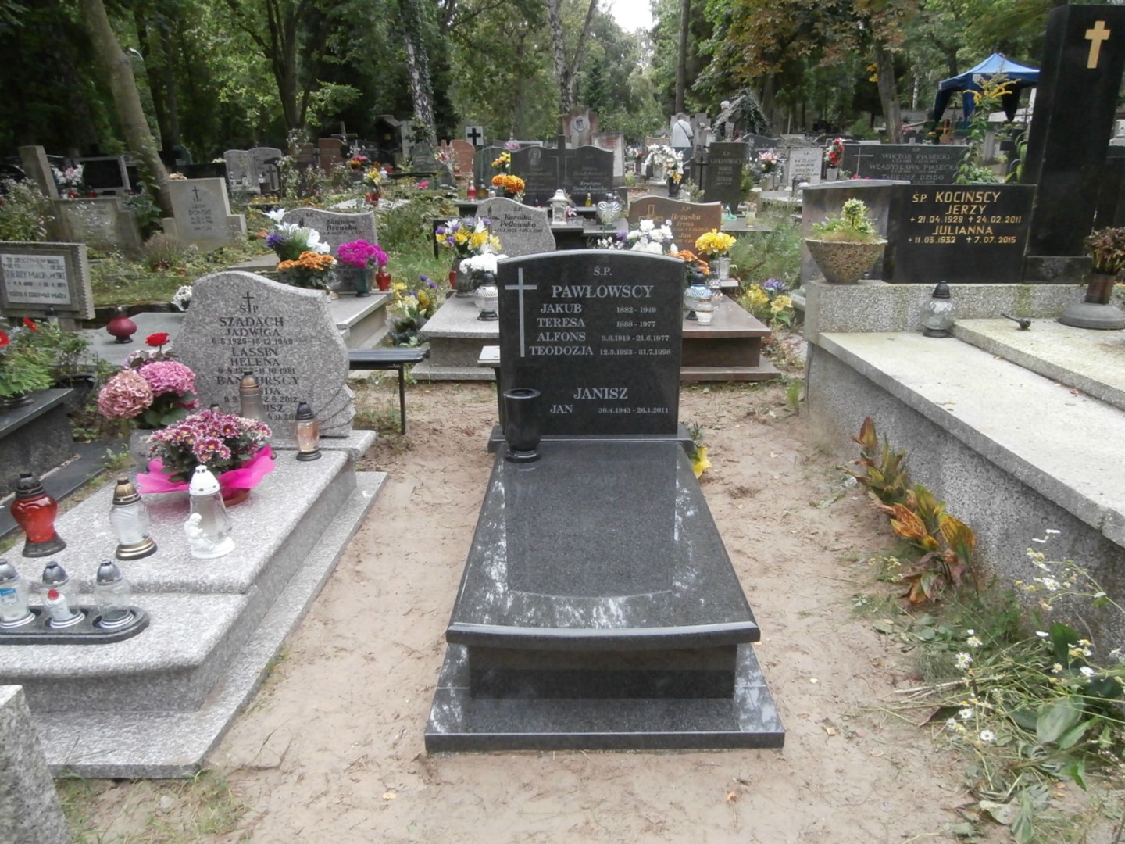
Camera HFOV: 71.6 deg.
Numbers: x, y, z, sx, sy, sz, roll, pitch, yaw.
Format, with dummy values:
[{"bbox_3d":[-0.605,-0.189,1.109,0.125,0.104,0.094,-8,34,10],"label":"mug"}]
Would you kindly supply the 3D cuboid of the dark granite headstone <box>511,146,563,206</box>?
[{"bbox_3d":[-0.344,-3.219,10.239,0.666,0.778,0.118,0,18,1],"label":"dark granite headstone"}]

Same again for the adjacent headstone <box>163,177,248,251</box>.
[{"bbox_3d":[-3.977,-2.313,8.707,0.870,0.810,0.160,0,18,0],"label":"adjacent headstone"}]

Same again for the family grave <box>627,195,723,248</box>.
[{"bbox_3d":[1.006,-1.692,7.000,0.870,0.720,0.100,0,17,1],"label":"family grave"}]

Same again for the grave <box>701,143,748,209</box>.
[{"bbox_3d":[2.109,-3.201,10.200,0.540,0.950,0.120,0,17,1],"label":"grave"}]

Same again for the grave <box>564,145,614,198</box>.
[{"bbox_3d":[0.316,-2.992,9.439,0.600,0.660,0.110,0,18,0],"label":"grave"}]

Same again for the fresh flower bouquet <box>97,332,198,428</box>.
[{"bbox_3d":[-1.627,-0.172,3.080,0.370,0.350,0.330,0,18,0],"label":"fresh flower bouquet"}]

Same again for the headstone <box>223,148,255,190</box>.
[{"bbox_3d":[-5.813,-4.519,14.000,0.580,0.760,0.120,0,17,1],"label":"headstone"}]

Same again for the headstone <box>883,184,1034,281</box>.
[{"bbox_3d":[2.190,-1.060,4.413,0.764,0.539,0.118,0,18,1],"label":"headstone"}]

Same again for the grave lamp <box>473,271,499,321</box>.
[{"bbox_3d":[-0.550,-0.954,5.799,0.220,0.360,0.220,0,17,1],"label":"grave lamp"}]

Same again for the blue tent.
[{"bbox_3d":[16.337,-12.348,29.500,3.000,3.100,3.000,2,17,6],"label":"blue tent"}]

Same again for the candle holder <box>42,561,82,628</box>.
[{"bbox_3d":[-1.490,0.501,2.308,0.110,0.191,0.110,0,18,1],"label":"candle holder"}]

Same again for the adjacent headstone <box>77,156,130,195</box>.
[{"bbox_3d":[-6.387,-3.437,10.858,0.640,0.520,0.160,0,18,0],"label":"adjacent headstone"}]

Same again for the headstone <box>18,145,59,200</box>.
[{"bbox_3d":[-6.302,-2.958,9.408,0.294,0.717,0.167,0,18,1],"label":"headstone"}]

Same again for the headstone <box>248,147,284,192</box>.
[{"bbox_3d":[-5.307,-4.507,13.963,0.588,0.775,0.127,0,18,1],"label":"headstone"}]

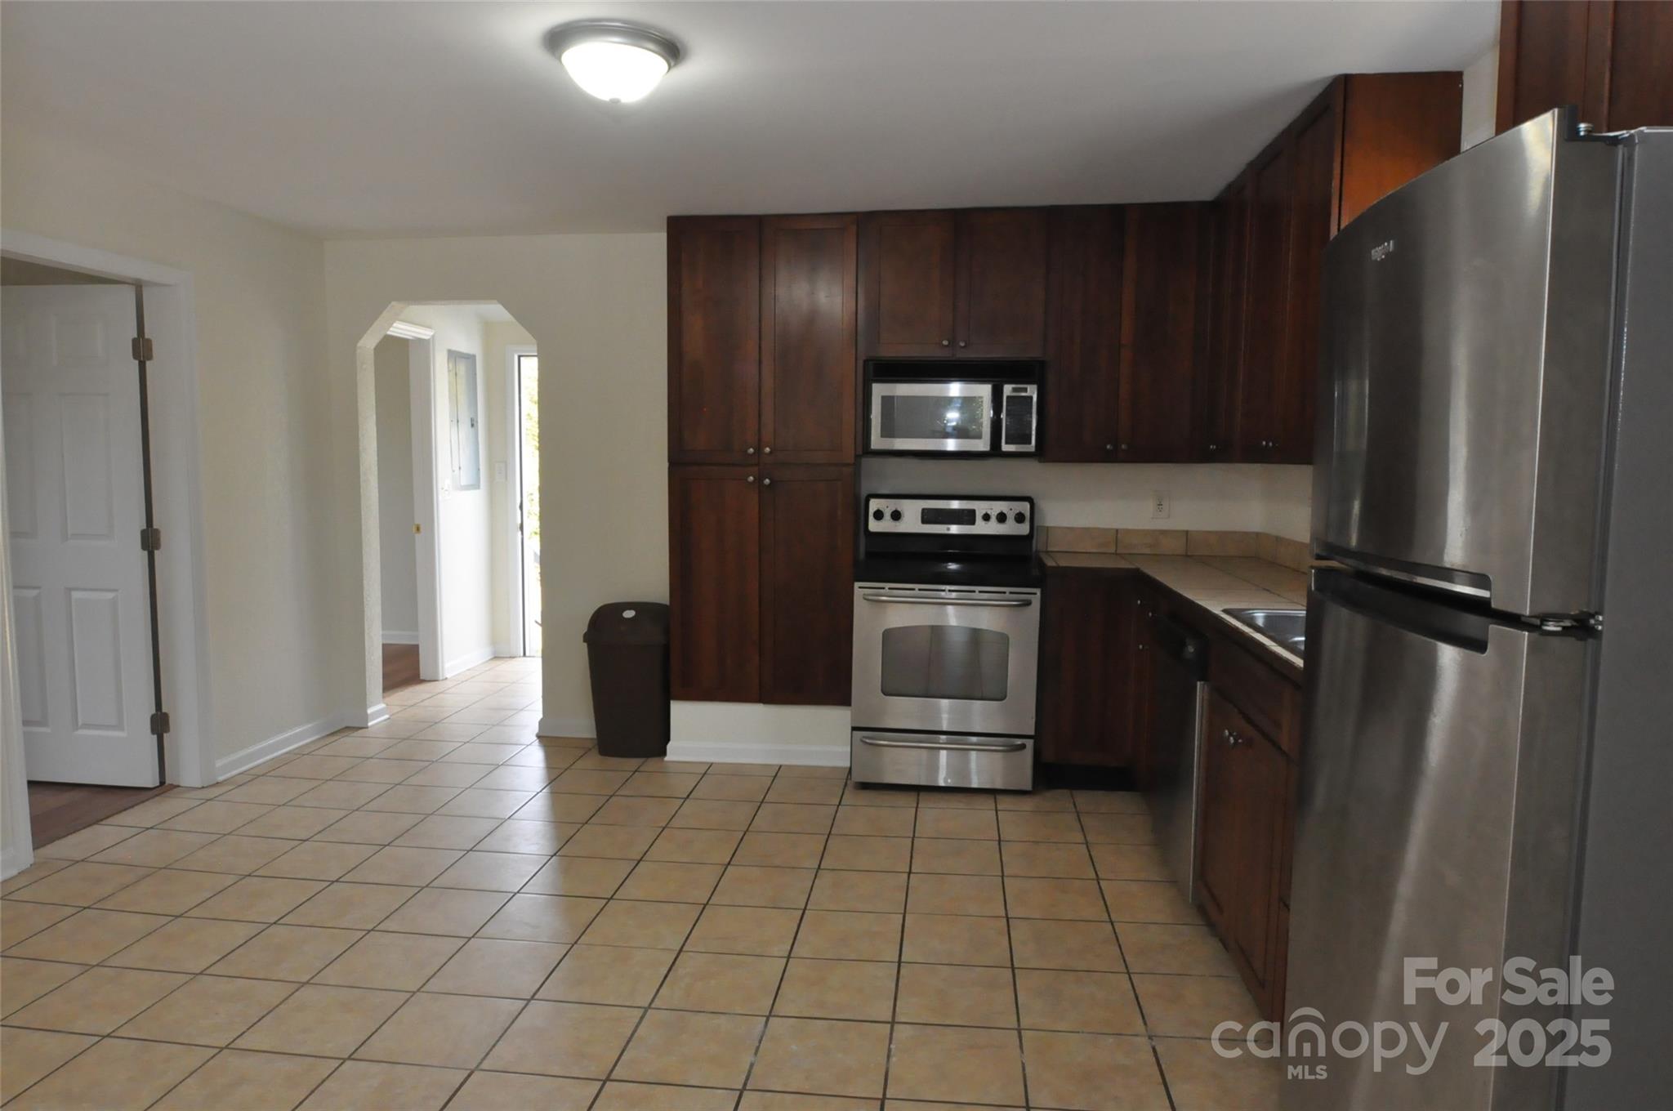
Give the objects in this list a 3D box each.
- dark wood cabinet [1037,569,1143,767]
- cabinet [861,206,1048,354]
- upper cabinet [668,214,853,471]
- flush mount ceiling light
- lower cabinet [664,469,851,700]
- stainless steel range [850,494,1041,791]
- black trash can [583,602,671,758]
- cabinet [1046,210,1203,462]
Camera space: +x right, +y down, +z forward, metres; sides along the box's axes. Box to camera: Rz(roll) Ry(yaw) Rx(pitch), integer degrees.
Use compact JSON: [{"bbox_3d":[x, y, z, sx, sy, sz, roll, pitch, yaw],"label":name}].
[{"bbox_3d":[1.068,0.444,4.454,0.389,0.787,0.607,1,5,6],"label":"dark wood cabinet"},{"bbox_3d":[0.511,-1.174,4.503,0.785,0.620,0.330,1,5,6],"label":"cabinet"},{"bbox_3d":[-0.313,-0.955,4.617,0.832,1.076,0.330,1,5,6],"label":"upper cabinet"},{"bbox_3d":[-0.562,-1.229,2.568,0.323,0.152,0.323,1,5,6],"label":"flush mount ceiling light"},{"bbox_3d":[-0.318,0.120,4.728,0.837,1.084,0.323,1,5,6],"label":"lower cabinet"},{"bbox_3d":[0.481,0.358,4.476,0.760,1.205,0.650,1,5,6],"label":"stainless steel range"},{"bbox_3d":[-0.973,0.575,4.832,0.432,0.709,0.311,1,5,6],"label":"black trash can"},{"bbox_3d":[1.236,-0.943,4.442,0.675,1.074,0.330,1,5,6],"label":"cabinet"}]

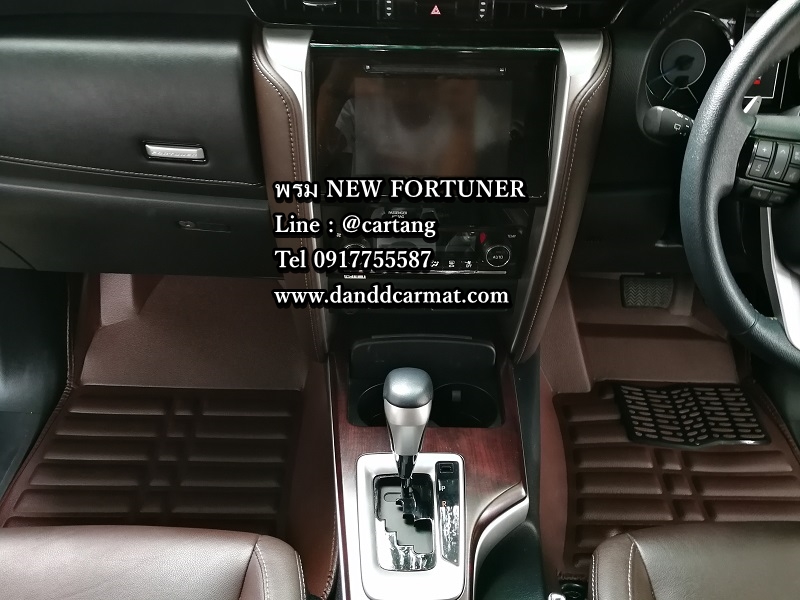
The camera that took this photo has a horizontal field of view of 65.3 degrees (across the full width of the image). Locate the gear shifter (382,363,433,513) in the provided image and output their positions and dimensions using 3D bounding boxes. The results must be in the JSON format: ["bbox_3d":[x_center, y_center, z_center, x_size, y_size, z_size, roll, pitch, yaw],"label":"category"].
[{"bbox_3d":[0.009,0.142,0.635,0.049,0.152,0.055,1,28,0],"label":"gear shifter"}]

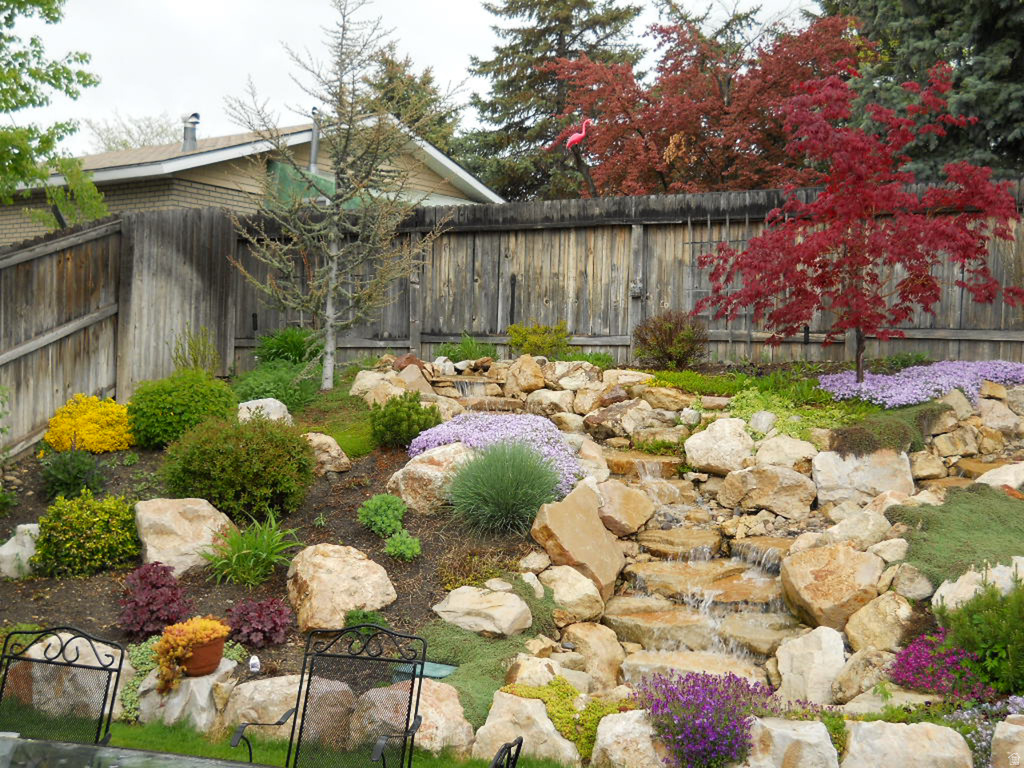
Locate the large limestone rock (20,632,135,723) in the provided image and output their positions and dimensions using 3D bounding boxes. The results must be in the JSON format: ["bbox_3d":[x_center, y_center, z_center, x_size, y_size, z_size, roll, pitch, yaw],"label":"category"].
[{"bbox_3d":[-2.470,1.663,7.400,0.630,0.460,0.480,2,-1,-18],"label":"large limestone rock"}]

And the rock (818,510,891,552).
[{"bbox_3d":[2.302,0.998,8.750,0.465,0.270,0.400,2,1,15],"label":"rock"}]

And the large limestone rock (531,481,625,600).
[{"bbox_3d":[0.444,1.055,8.823,0.616,0.766,0.510,2,1,3],"label":"large limestone rock"}]

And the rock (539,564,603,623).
[{"bbox_3d":[0.352,1.251,7.700,0.375,0.338,0.350,2,1,3],"label":"rock"}]

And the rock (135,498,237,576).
[{"bbox_3d":[-2.220,1.044,8.850,0.690,0.500,0.500,2,-1,-14],"label":"rock"}]

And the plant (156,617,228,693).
[{"bbox_3d":[-1.785,1.501,7.250,0.400,0.410,0.350,2,-1,-13],"label":"plant"}]

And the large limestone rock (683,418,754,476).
[{"bbox_3d":[1.642,0.505,10.350,0.570,0.450,0.460,1,-1,9],"label":"large limestone rock"}]

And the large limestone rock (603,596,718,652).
[{"bbox_3d":[0.856,1.395,7.550,0.628,0.220,0.500,2,1,11],"label":"large limestone rock"}]

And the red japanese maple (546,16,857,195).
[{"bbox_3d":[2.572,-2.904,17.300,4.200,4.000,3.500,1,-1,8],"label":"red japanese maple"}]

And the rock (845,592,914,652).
[{"bbox_3d":[2.132,1.389,7.550,0.390,0.331,0.360,2,1,16],"label":"rock"}]

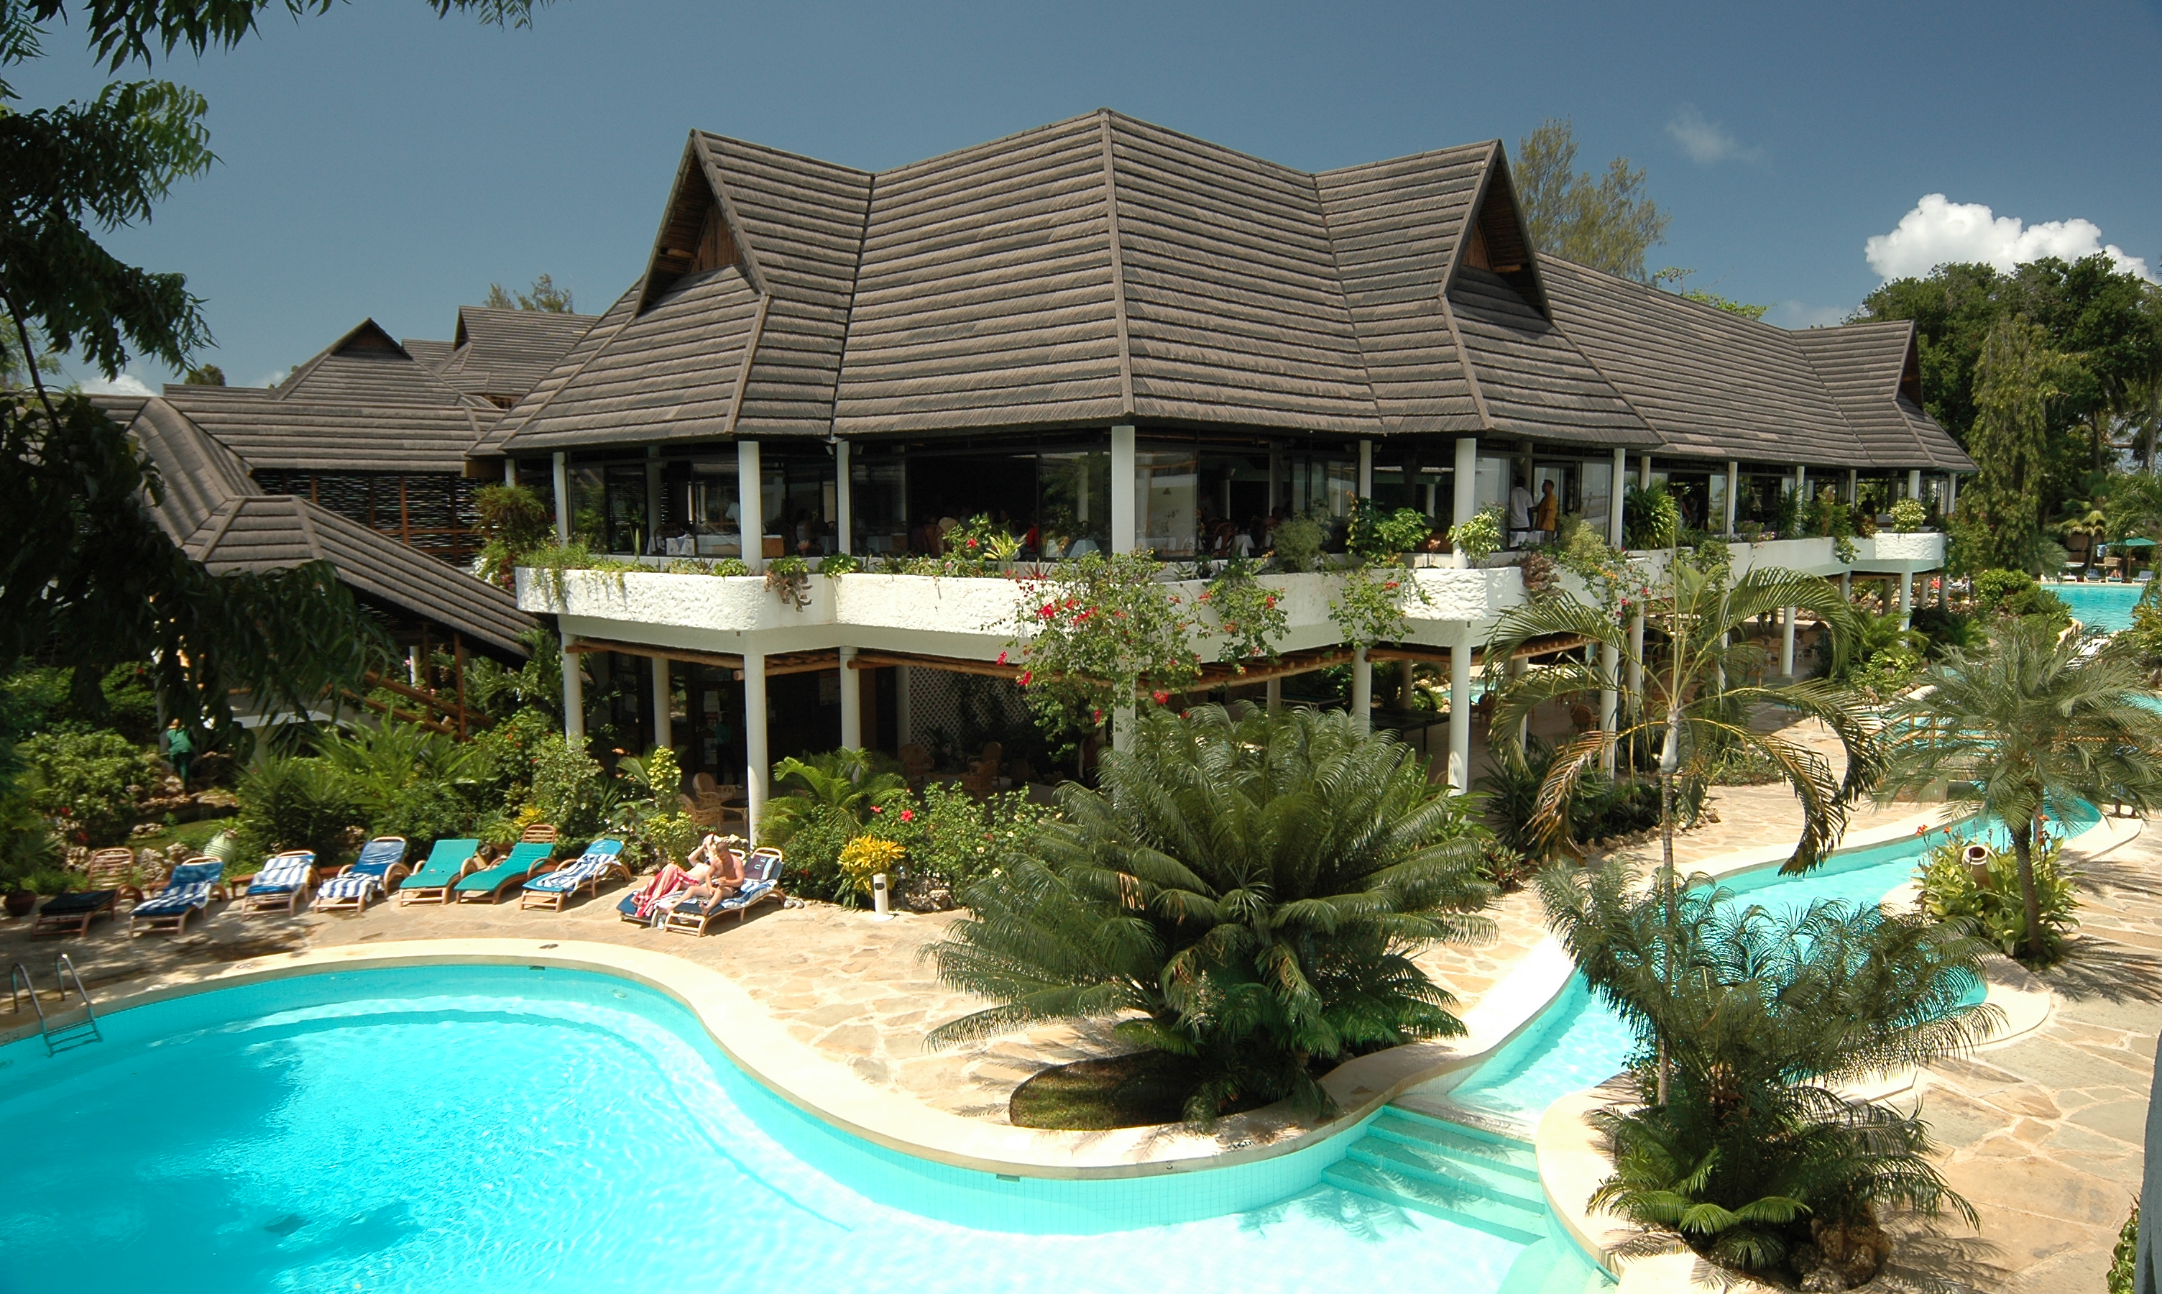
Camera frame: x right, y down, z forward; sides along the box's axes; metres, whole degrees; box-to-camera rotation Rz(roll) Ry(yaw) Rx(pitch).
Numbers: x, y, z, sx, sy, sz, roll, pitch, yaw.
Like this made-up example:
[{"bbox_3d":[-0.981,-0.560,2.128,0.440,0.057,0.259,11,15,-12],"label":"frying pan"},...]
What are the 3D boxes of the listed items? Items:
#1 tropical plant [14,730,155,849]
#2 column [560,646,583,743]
[{"bbox_3d":[-17.892,2.466,23.800,2.100,1.900,2.000,-5,7,-37],"label":"tropical plant"},{"bbox_3d":[-9.900,1.382,25.858,0.320,3.233,0.320,-6,8,-43],"label":"column"}]

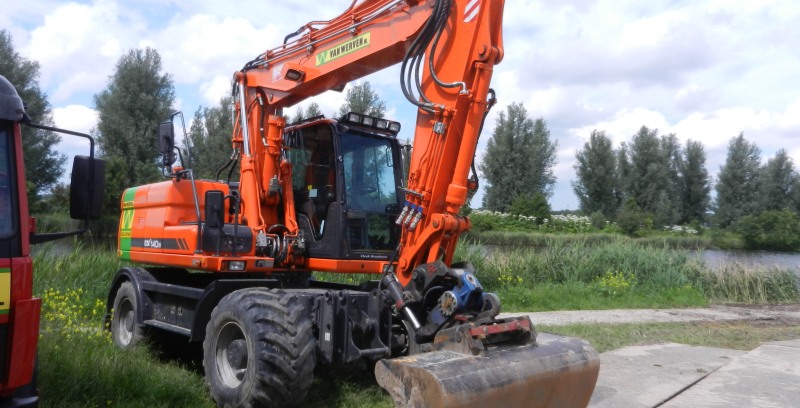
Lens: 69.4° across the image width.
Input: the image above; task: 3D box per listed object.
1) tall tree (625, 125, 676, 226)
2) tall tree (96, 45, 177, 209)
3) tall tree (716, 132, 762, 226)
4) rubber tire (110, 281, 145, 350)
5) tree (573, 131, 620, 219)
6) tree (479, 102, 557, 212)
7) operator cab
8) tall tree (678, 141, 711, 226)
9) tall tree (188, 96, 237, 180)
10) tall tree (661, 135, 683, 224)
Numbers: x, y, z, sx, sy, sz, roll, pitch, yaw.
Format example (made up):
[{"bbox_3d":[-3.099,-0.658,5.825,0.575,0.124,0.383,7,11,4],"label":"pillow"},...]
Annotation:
[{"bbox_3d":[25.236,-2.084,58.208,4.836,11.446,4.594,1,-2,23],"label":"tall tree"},{"bbox_3d":[-16.770,-4.181,36.566,4.999,11.446,4.750,2,-2,-25],"label":"tall tree"},{"bbox_3d":[35.005,-1.682,59.841,4.660,11.446,4.427,1,-2,30],"label":"tall tree"},{"bbox_3d":[-3.151,1.457,7.225,0.570,1.070,1.070,5,-4,-43],"label":"rubber tire"},{"bbox_3d":[20.774,-2.173,61.242,4.770,11.446,4.531,1,-2,19],"label":"tree"},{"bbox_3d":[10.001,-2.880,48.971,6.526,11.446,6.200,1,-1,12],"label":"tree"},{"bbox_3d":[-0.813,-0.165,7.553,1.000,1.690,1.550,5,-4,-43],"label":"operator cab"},{"bbox_3d":[33.472,-1.595,65.559,3.517,11.446,3.342,1,-2,27],"label":"tall tree"},{"bbox_3d":[-15.327,-3.483,48.000,4.486,10.729,4.262,2,-2,-18],"label":"tall tree"},{"bbox_3d":[28.648,-1.877,61.421,2.764,11.446,2.626,1,-2,25],"label":"tall tree"}]

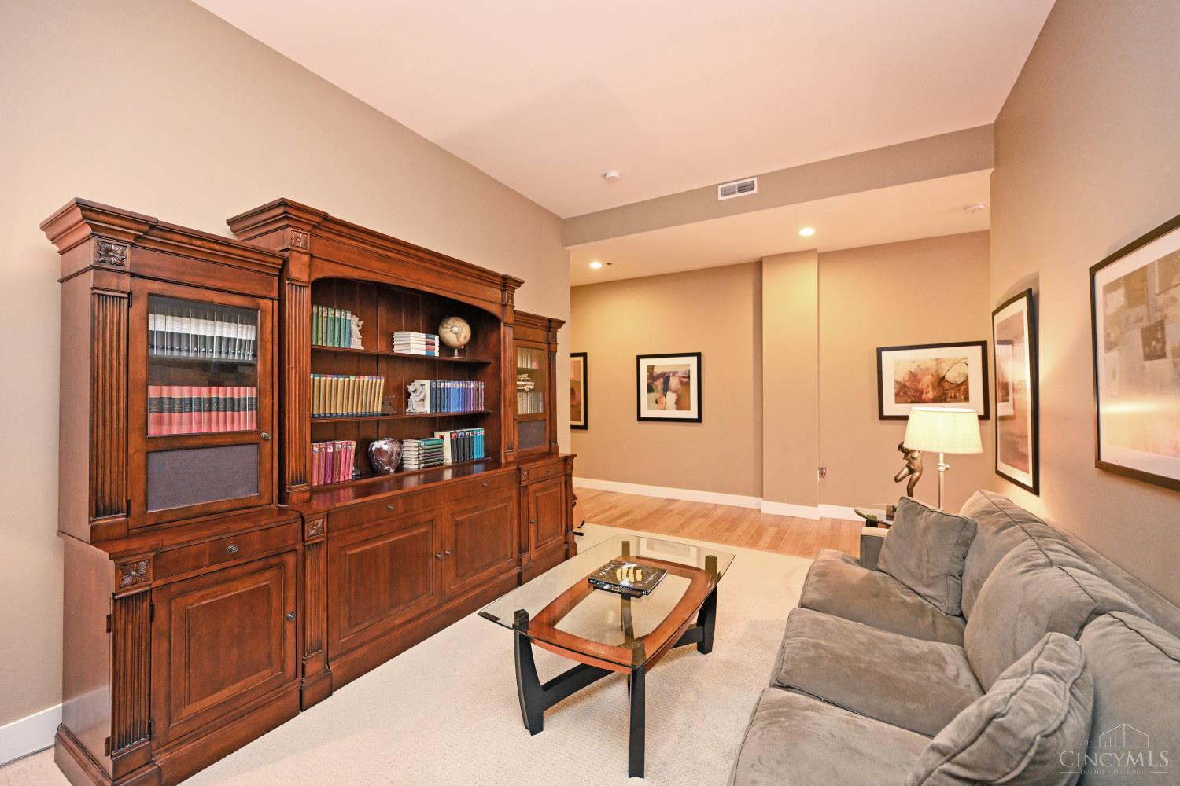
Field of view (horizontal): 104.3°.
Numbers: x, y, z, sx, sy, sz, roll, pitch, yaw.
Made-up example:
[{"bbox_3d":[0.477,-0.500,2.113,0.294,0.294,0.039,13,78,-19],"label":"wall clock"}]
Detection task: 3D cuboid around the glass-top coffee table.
[{"bbox_3d":[0.175,1.103,2.099,0.716,0.494,1.195,0,0,30],"label":"glass-top coffee table"}]

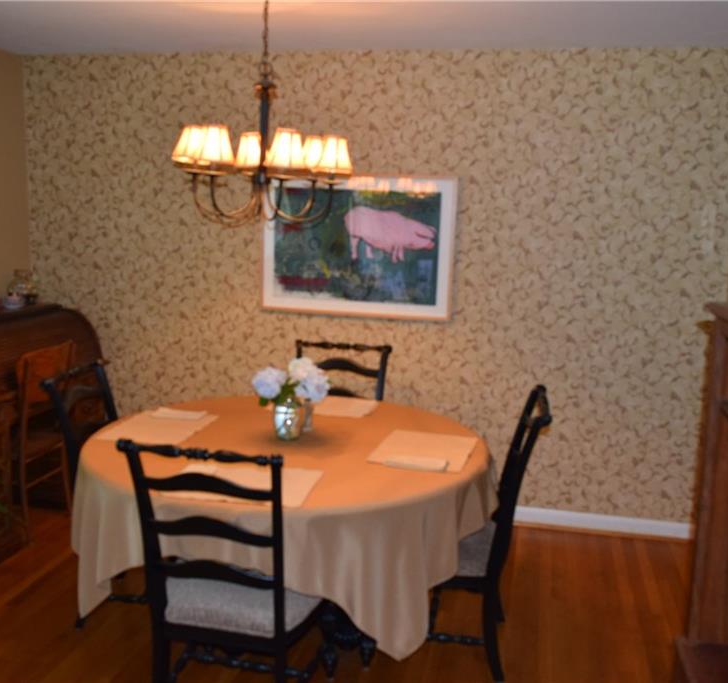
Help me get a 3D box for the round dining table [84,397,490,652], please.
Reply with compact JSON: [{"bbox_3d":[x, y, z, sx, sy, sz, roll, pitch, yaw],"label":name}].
[{"bbox_3d":[-0.298,0.748,3.025,1.530,0.750,1.530,4,10,12],"label":"round dining table"}]

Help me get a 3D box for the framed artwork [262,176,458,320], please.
[{"bbox_3d":[-0.038,-0.501,4.074,1.029,0.721,0.032,4,10,12],"label":"framed artwork"}]

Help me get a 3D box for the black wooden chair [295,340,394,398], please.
[{"bbox_3d":[-0.172,0.536,3.648,0.480,0.975,0.550,3,9,10],"label":"black wooden chair"}]

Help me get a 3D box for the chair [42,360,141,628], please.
[{"bbox_3d":[-0.881,0.610,3.062,0.550,0.975,0.480,4,9,11],"label":"chair"}]

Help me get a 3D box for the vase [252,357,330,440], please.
[{"bbox_3d":[-0.286,0.217,2.991,0.300,0.310,0.250,4,10,12],"label":"vase"}]

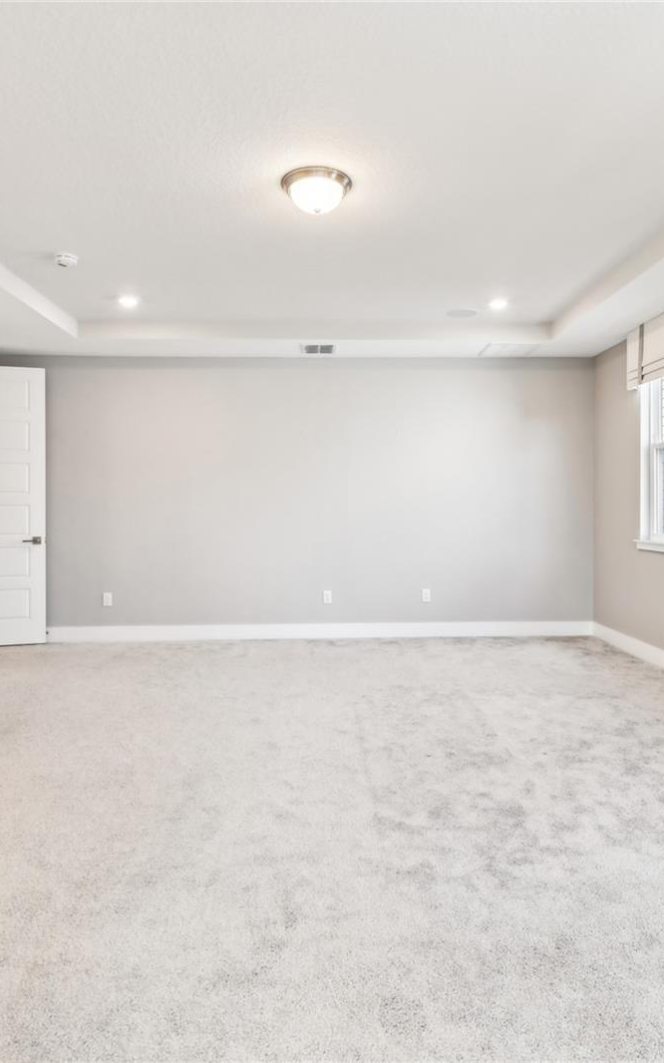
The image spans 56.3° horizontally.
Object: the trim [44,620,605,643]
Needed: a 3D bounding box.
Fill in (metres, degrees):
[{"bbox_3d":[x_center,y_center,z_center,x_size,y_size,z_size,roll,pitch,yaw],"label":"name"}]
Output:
[{"bbox_3d":[-0.135,0.926,5.735,5.240,0.137,0.018,0,1,-3],"label":"trim"}]

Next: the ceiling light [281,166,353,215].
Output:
[{"bbox_3d":[-0.071,-1.550,2.900,0.330,0.135,0.330,0,1,0],"label":"ceiling light"}]

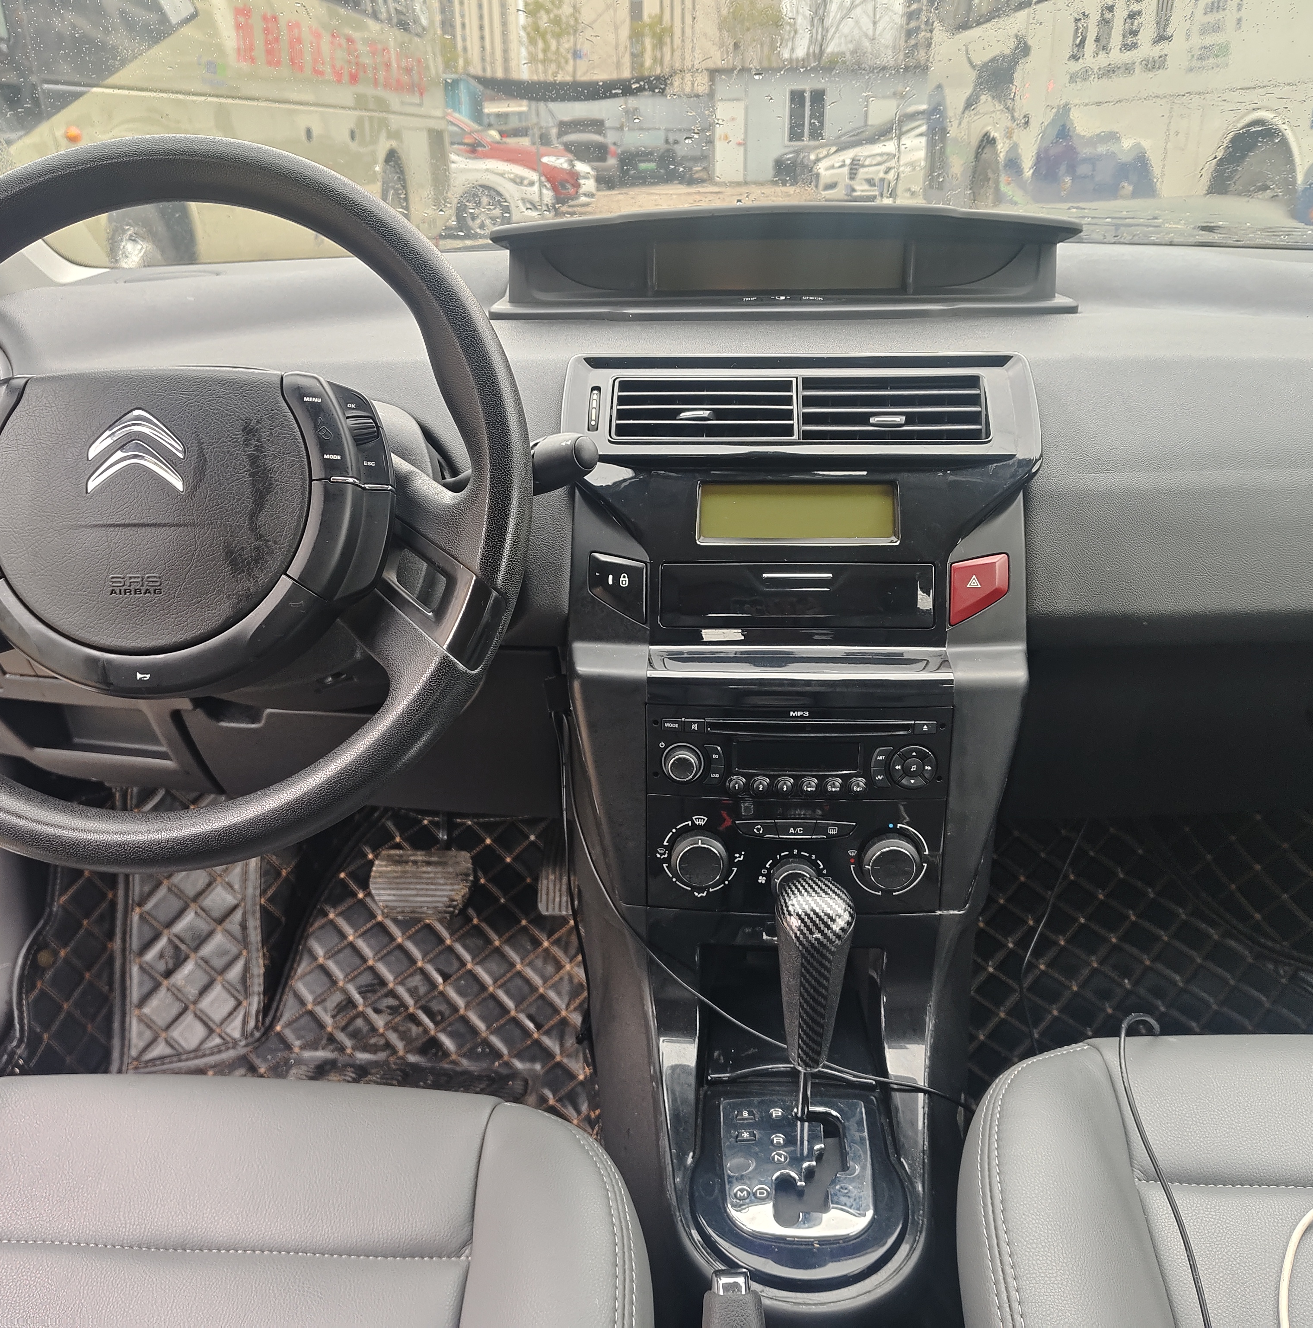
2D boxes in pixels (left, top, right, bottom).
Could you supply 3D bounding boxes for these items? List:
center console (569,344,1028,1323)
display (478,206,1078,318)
[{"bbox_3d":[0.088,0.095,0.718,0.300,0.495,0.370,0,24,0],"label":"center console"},{"bbox_3d":[0.096,-0.309,0.883,0.425,0.076,0.150,0,24,0],"label":"display"}]

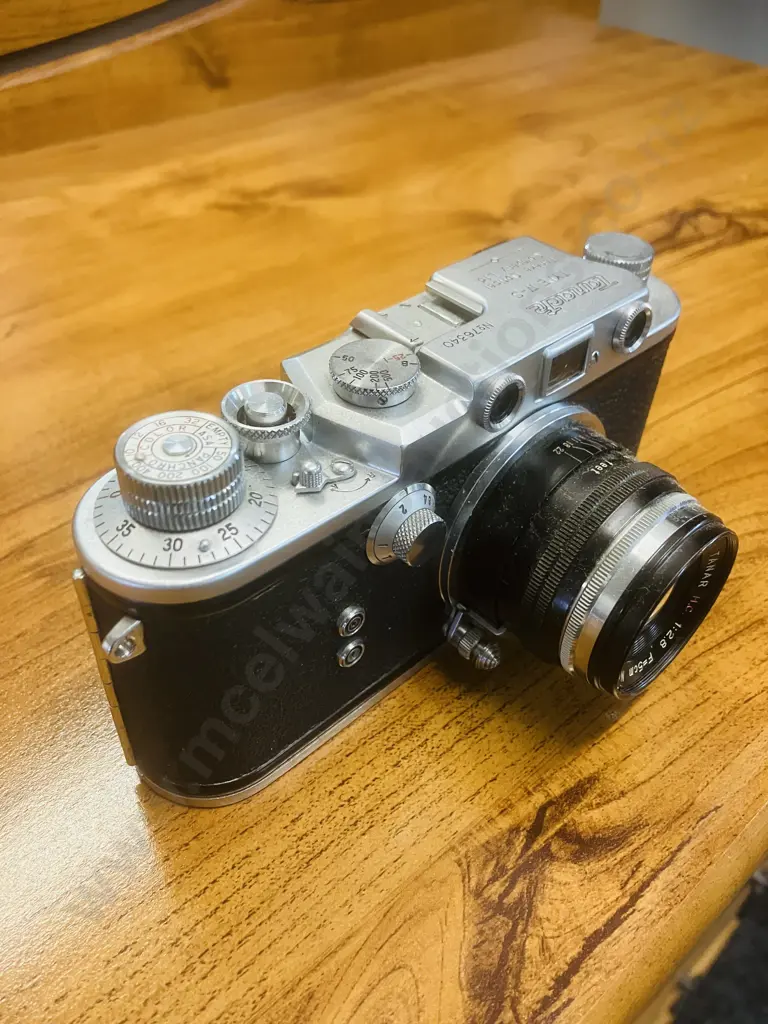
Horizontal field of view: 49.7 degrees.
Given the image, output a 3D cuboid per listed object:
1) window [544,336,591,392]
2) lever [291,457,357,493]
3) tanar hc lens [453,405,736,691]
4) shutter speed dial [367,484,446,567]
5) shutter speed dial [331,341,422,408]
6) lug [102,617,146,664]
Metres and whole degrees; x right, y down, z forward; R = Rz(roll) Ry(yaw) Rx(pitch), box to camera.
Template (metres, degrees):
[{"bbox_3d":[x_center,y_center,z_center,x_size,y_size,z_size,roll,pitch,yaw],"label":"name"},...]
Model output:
[{"bbox_3d":[0.032,-0.026,0.147,0.013,0.009,0.003,-30,51,-32],"label":"window"},{"bbox_3d":[-0.009,-0.006,0.124,0.010,0.004,0.004,-21,47,-24],"label":"lever"},{"bbox_3d":[0.039,0.009,0.149,0.045,0.045,0.034,-30,51,-32],"label":"tanar hc lens"},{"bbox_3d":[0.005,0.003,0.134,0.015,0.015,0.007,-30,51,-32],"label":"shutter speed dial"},{"bbox_3d":[-0.002,-0.023,0.136,0.015,0.004,0.015,2,42,-1],"label":"shutter speed dial"},{"bbox_3d":[-0.036,0.018,0.115,0.002,0.007,0.006,32,49,29],"label":"lug"}]

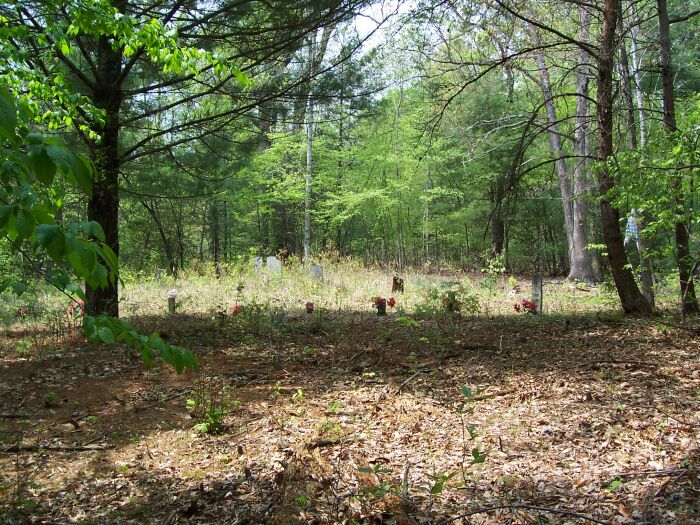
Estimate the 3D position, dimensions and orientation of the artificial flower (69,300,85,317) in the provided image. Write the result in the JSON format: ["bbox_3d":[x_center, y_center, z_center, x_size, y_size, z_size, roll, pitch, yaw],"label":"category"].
[{"bbox_3d":[-5.410,0.910,14.800,0.310,0.310,0.270,0,1,0],"label":"artificial flower"}]

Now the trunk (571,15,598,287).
[{"bbox_3d":[7.898,-3.941,25.200,0.930,9.200,0.850,0,1,0],"label":"trunk"}]

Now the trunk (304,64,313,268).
[{"bbox_3d":[-1.711,-3.978,31.000,0.240,7.950,0.240,1,1,0],"label":"trunk"}]

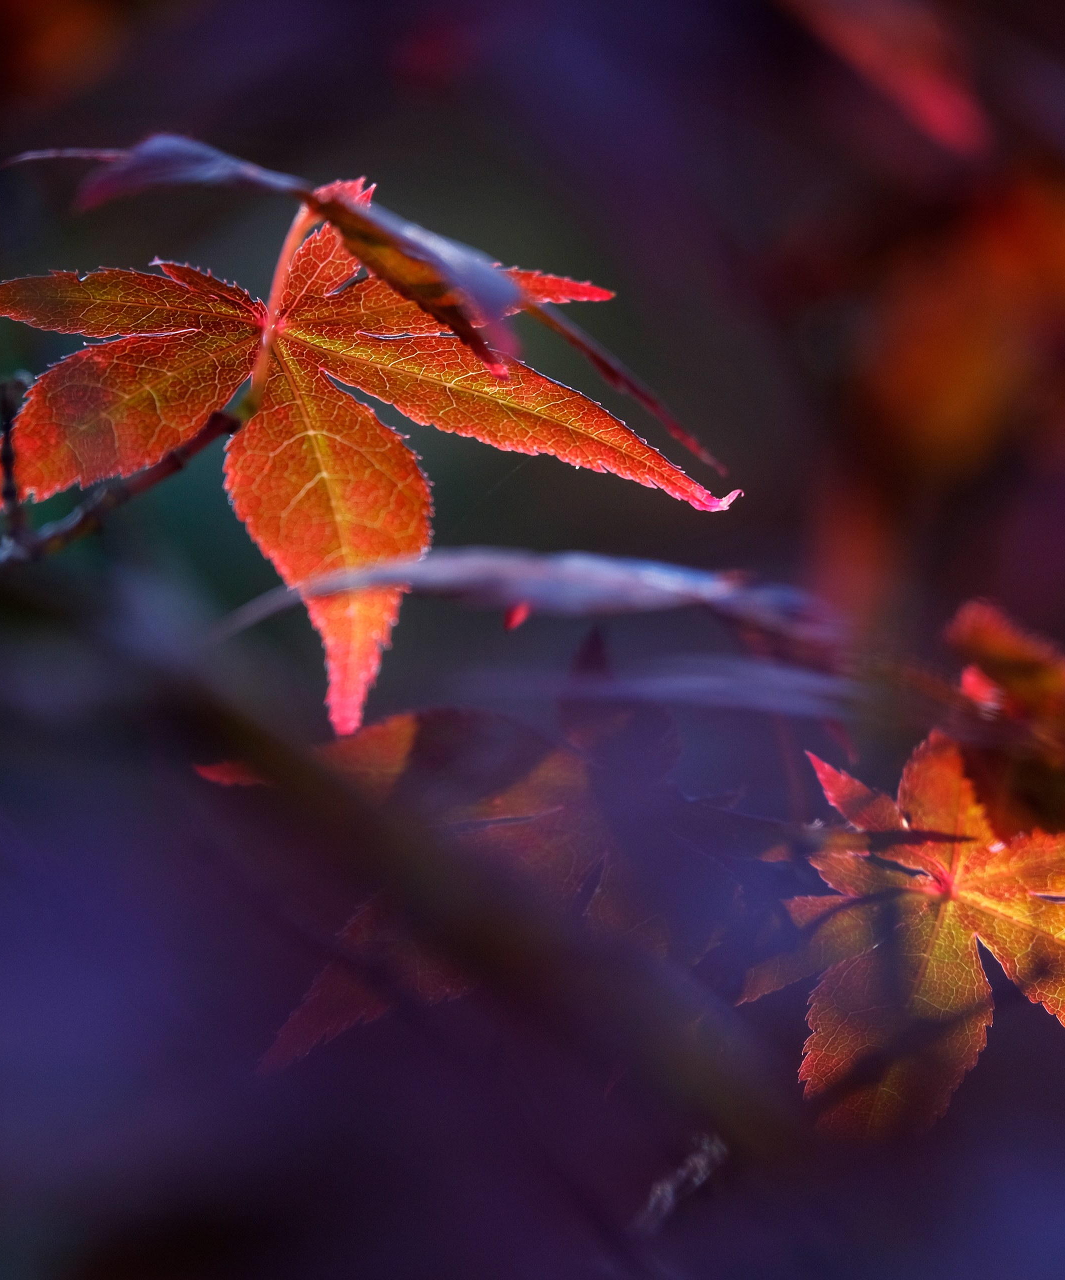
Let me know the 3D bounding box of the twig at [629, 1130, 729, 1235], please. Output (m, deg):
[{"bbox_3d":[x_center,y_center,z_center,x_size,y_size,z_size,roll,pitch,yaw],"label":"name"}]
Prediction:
[{"bbox_3d":[0.014,0.051,1.500,0.003,0.012,0.003,41,0,0],"label":"twig"}]

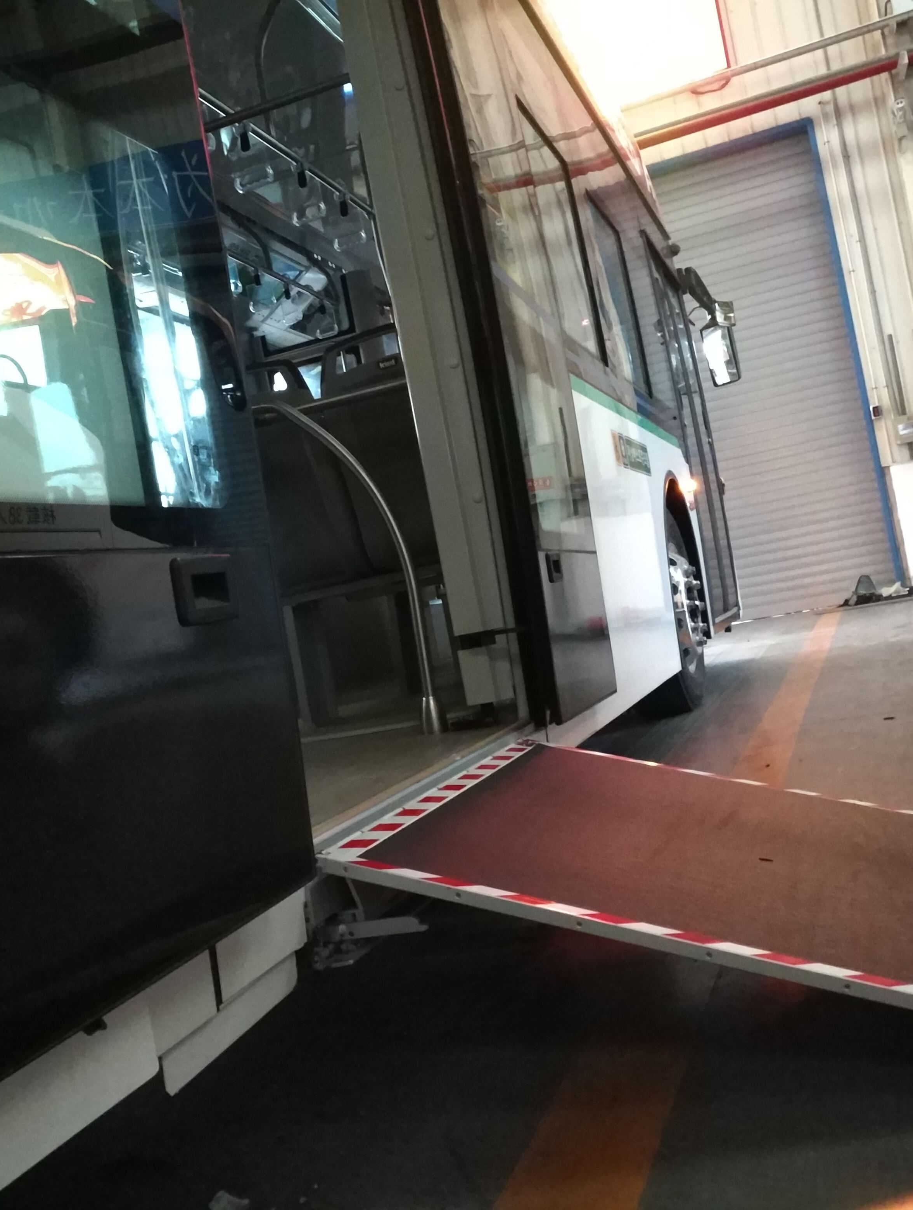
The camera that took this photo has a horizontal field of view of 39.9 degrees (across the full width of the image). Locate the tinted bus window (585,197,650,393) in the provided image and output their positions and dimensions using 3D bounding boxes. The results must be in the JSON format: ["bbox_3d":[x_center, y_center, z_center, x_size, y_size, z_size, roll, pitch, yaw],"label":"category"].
[{"bbox_3d":[0.714,-1.354,5.619,0.050,0.780,0.840,-11,-1,18],"label":"tinted bus window"}]

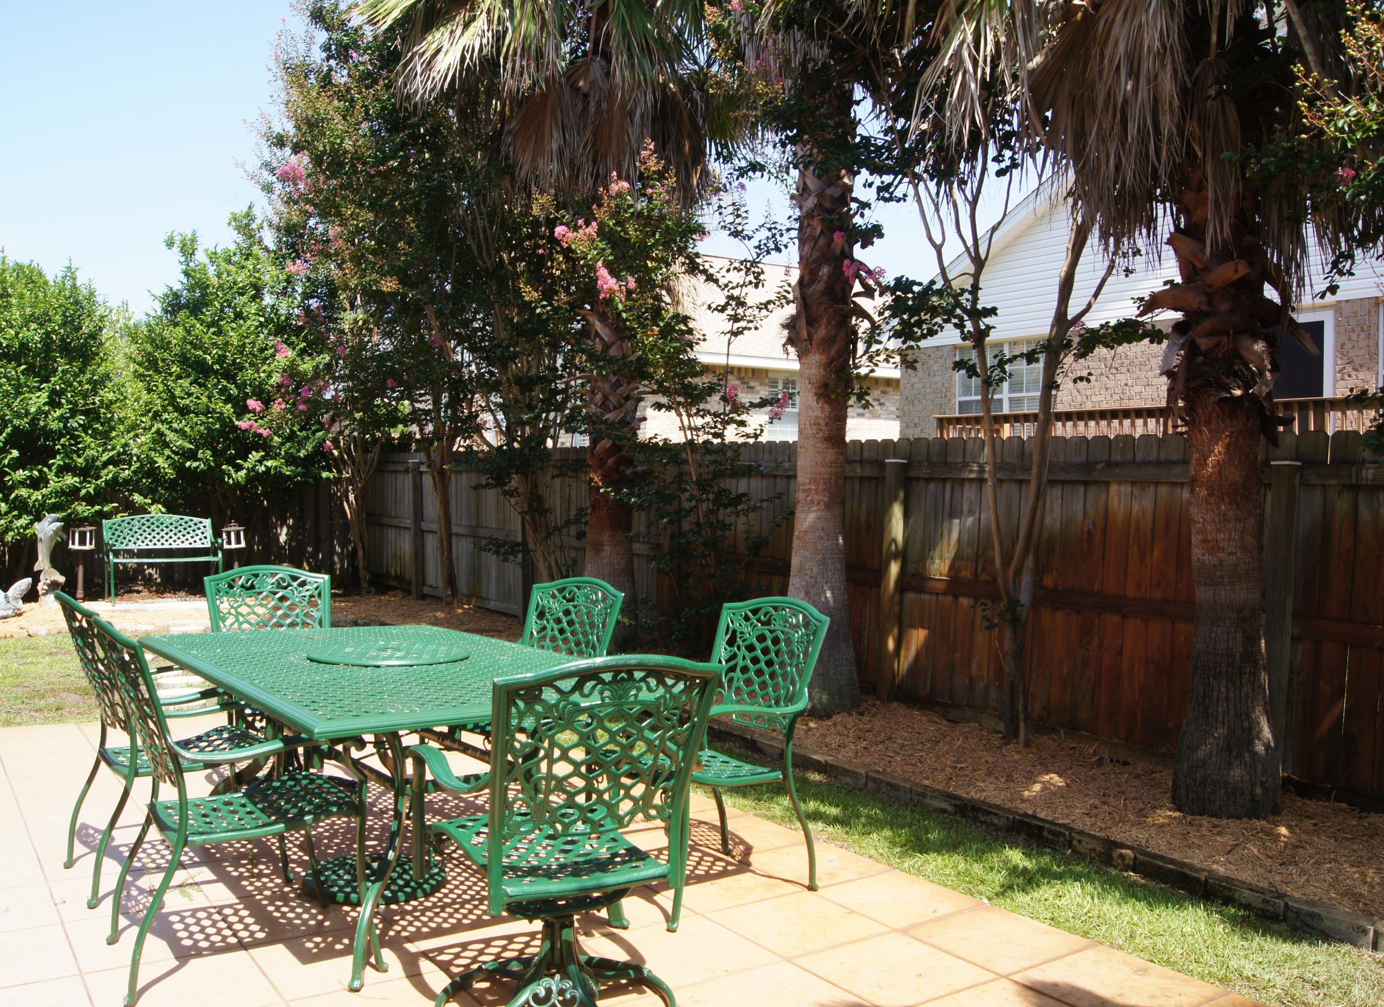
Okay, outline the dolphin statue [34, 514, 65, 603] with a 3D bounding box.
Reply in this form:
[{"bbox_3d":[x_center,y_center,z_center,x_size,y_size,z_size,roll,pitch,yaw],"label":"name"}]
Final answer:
[{"bbox_3d":[-6.507,0.576,11.500,0.280,0.910,0.230,0,2,-18],"label":"dolphin statue"}]

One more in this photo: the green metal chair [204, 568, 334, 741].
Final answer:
[{"bbox_3d":[-1.736,0.784,4.926,0.620,0.960,0.640,1,1,-40],"label":"green metal chair"}]

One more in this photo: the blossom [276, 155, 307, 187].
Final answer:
[{"bbox_3d":[-4.696,-3.898,13.300,0.310,0.330,0.300,0,2,-19],"label":"blossom"}]

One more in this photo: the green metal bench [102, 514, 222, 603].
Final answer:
[{"bbox_3d":[-5.551,0.581,11.891,1.080,0.870,0.570,-1,2,-35],"label":"green metal bench"}]

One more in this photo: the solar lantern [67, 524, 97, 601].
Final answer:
[{"bbox_3d":[-6.311,0.613,11.750,0.250,0.790,0.250,-1,2,-35],"label":"solar lantern"}]

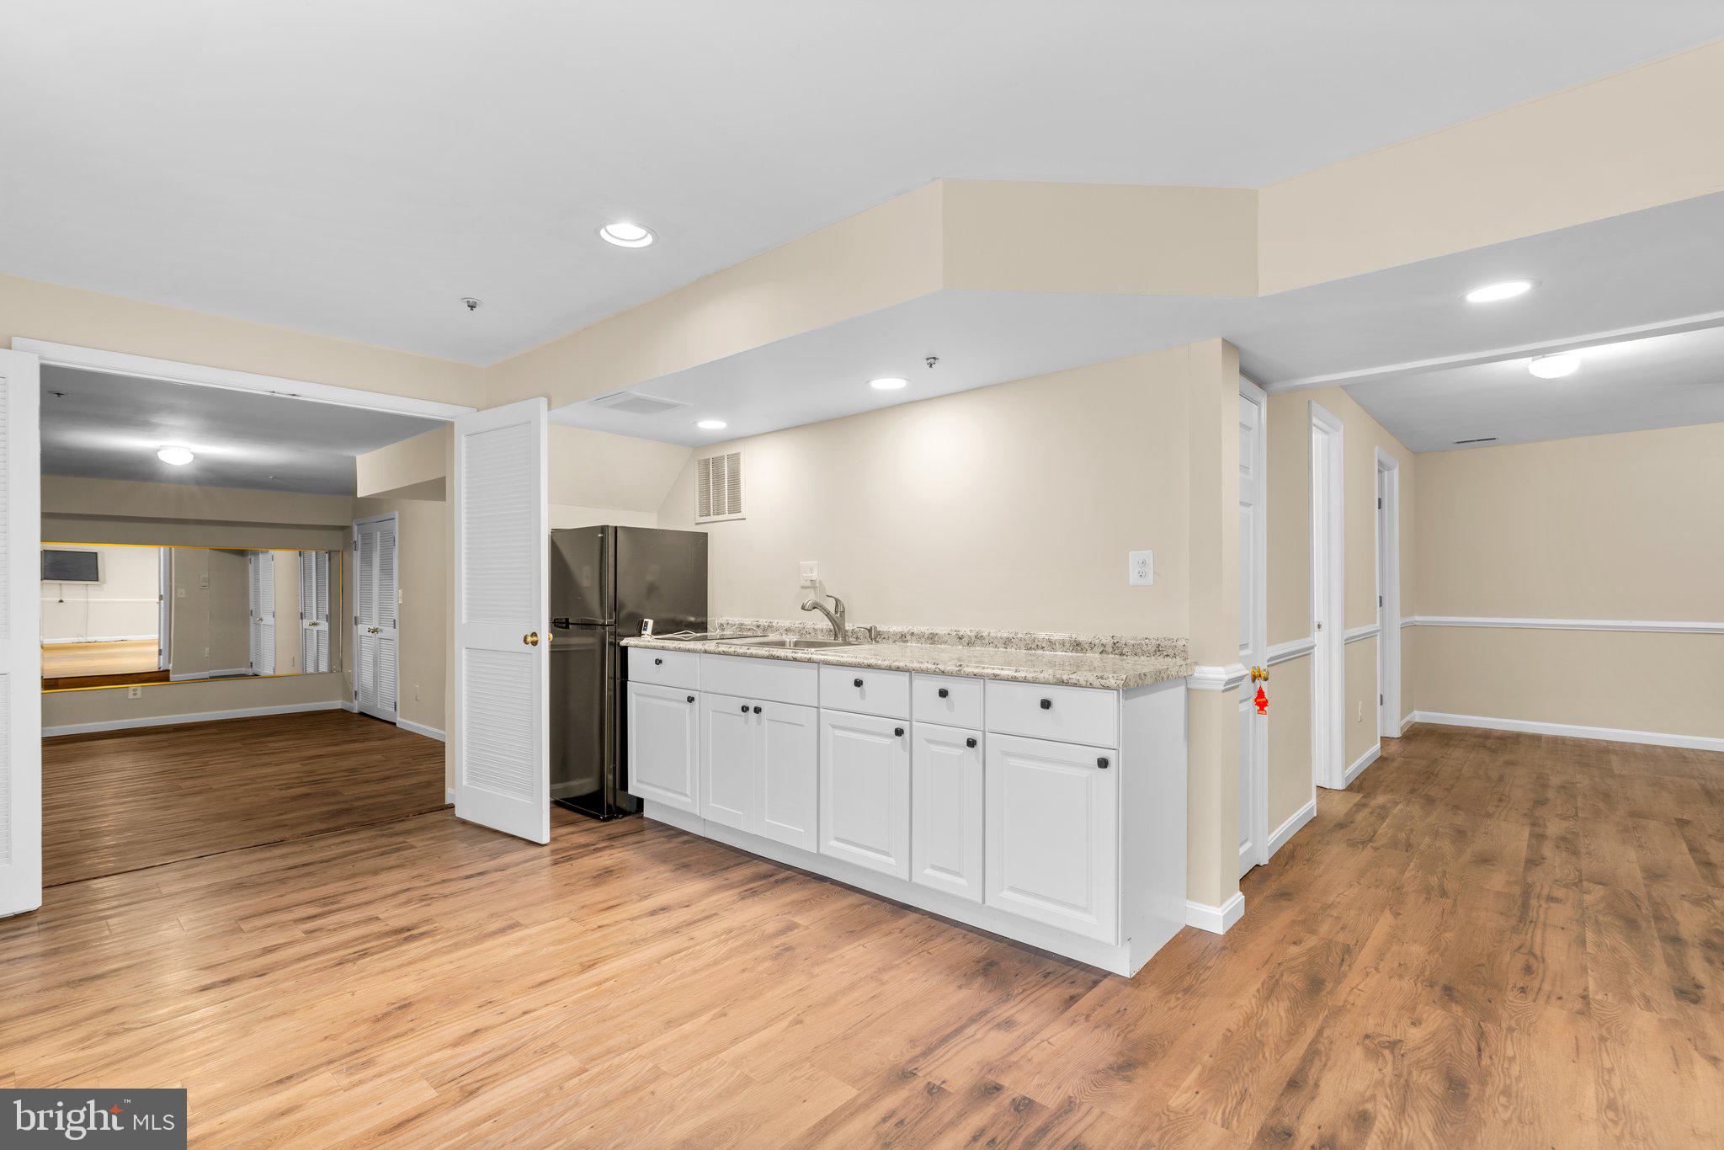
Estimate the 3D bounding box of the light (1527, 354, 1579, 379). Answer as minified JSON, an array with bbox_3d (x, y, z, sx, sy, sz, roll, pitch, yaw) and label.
[{"bbox_3d":[3.309,-1.009,3.677,0.195,0.105,0.195,-1,-1,41],"label":"light"}]

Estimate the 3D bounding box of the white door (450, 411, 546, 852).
[{"bbox_3d":[-1.760,0.223,3.738,0.725,2.020,0.036,0,-1,33],"label":"white door"}]

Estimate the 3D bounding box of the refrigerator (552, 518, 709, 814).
[{"bbox_3d":[-1.319,0.504,4.306,0.588,1.490,0.670,-1,-1,40],"label":"refrigerator"}]

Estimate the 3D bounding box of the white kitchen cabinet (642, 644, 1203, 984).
[{"bbox_3d":[-0.023,0.797,3.313,2.550,0.880,0.600,-1,-1,40],"label":"white kitchen cabinet"}]

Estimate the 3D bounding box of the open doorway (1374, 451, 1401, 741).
[{"bbox_3d":[3.793,0.196,5.611,0.130,2.110,0.950,-1,-1,42],"label":"open doorway"}]

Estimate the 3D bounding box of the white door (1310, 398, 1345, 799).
[{"bbox_3d":[2.479,0.185,4.178,0.130,2.110,0.800,-1,-1,42],"label":"white door"}]

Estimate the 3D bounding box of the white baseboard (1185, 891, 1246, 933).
[{"bbox_3d":[1.259,1.185,2.729,0.135,0.088,0.220,-1,-1,41],"label":"white baseboard"}]

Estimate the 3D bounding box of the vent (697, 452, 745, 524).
[{"bbox_3d":[-0.828,-0.503,4.375,0.465,0.400,0.025,-1,-1,40],"label":"vent"}]

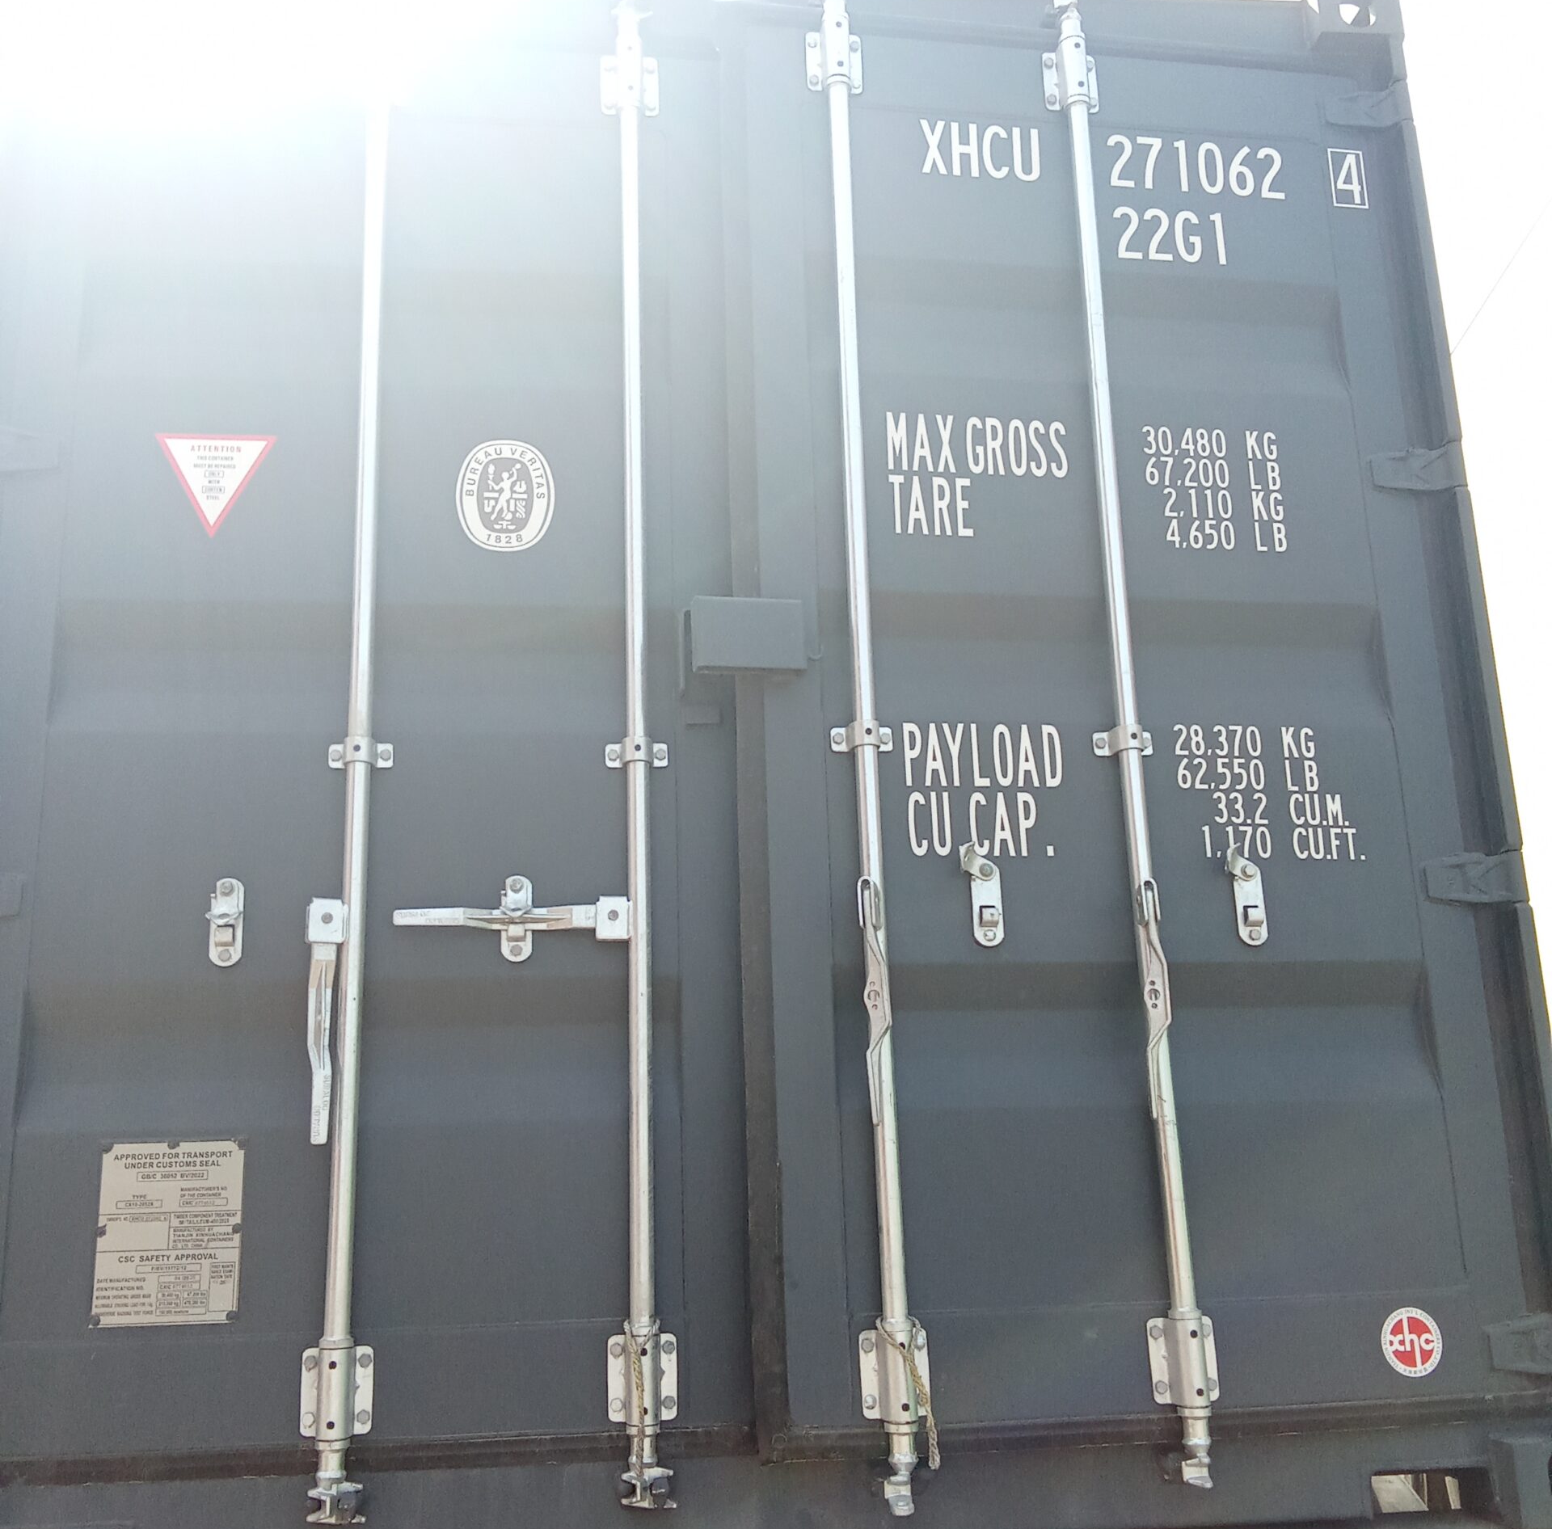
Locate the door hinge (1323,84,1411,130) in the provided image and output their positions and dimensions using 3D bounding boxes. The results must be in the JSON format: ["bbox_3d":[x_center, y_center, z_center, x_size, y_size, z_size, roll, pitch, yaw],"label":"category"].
[{"bbox_3d":[1.058,-1.180,2.991,0.146,0.082,0.047,1,-15,-9],"label":"door hinge"}]

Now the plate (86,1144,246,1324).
[{"bbox_3d":[-0.860,0.661,2.368,0.202,0.252,0.005,0,-15,-5],"label":"plate"}]

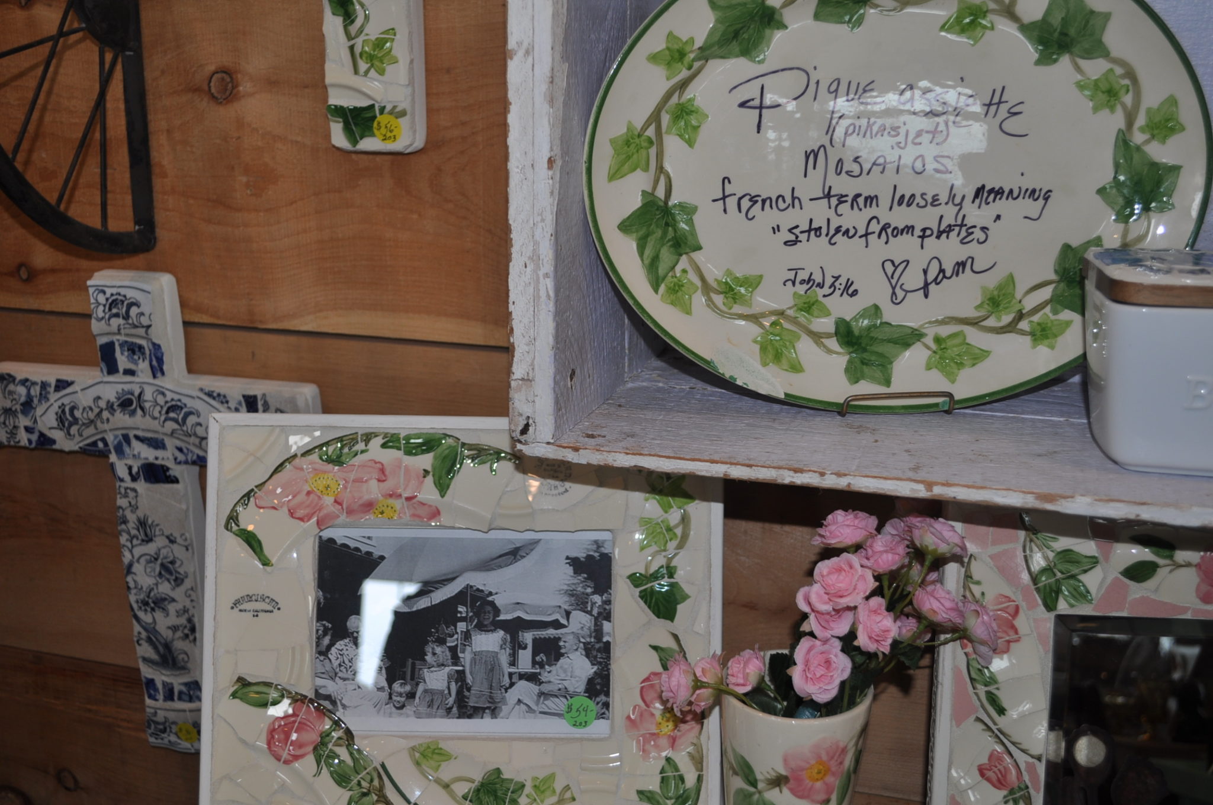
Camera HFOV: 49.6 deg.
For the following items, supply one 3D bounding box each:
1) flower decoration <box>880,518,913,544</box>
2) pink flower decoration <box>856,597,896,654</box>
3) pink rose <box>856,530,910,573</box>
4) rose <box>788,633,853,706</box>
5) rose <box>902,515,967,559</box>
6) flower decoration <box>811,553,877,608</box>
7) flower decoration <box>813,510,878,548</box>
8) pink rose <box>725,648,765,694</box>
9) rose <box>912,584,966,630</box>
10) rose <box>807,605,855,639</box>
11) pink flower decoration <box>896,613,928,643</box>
[{"bbox_3d":[0.160,0.071,0.715,0.028,0.020,0.027,0,18,0],"label":"flower decoration"},{"bbox_3d":[0.143,0.118,0.695,0.026,0.030,0.020,-11,10,-36],"label":"pink flower decoration"},{"bbox_3d":[0.145,0.079,0.690,0.028,0.021,0.027,3,30,-1],"label":"pink rose"},{"bbox_3d":[0.113,0.140,0.690,0.032,0.034,0.023,1,-12,0],"label":"rose"},{"bbox_3d":[0.177,0.072,0.705,0.033,0.022,0.034,25,-15,-12],"label":"rose"},{"bbox_3d":[0.123,0.093,0.685,0.033,0.030,0.023,2,-17,4],"label":"flower decoration"},{"bbox_3d":[0.126,0.067,0.690,0.033,0.021,0.031,-3,18,18],"label":"flower decoration"},{"bbox_3d":[0.074,0.143,0.700,0.020,0.024,0.021,16,9,-27],"label":"pink rose"},{"bbox_3d":[0.180,0.111,0.710,0.031,0.019,0.031,38,-15,-10],"label":"rose"},{"bbox_3d":[0.119,0.115,0.700,0.028,0.027,0.021,4,-5,9],"label":"rose"},{"bbox_3d":[0.170,0.125,0.730,0.018,0.018,0.018,33,3,-26],"label":"pink flower decoration"}]

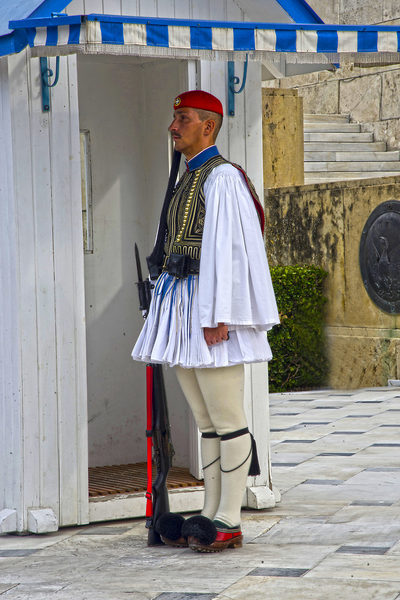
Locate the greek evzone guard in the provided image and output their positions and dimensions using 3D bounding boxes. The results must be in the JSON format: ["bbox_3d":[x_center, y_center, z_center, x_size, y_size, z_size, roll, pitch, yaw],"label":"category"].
[{"bbox_3d":[0.022,0.078,8.420,0.580,1.920,0.700,-2,2,-28],"label":"greek evzone guard"}]

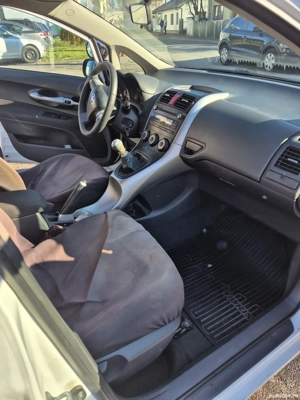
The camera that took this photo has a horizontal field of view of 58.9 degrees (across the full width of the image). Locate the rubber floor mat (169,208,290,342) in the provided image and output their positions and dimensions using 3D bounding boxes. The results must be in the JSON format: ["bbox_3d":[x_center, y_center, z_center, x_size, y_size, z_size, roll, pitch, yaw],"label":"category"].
[{"bbox_3d":[0.345,0.274,1.208,0.580,0.135,0.480,-26,41,-18],"label":"rubber floor mat"}]

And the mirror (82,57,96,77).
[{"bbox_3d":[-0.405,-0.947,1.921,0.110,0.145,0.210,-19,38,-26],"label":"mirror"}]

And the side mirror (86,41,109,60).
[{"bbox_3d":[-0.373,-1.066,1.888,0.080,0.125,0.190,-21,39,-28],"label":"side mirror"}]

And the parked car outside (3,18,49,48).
[{"bbox_3d":[-6.988,-7.251,11.941,4.500,1.460,1.800,-4,34,-6],"label":"parked car outside"}]

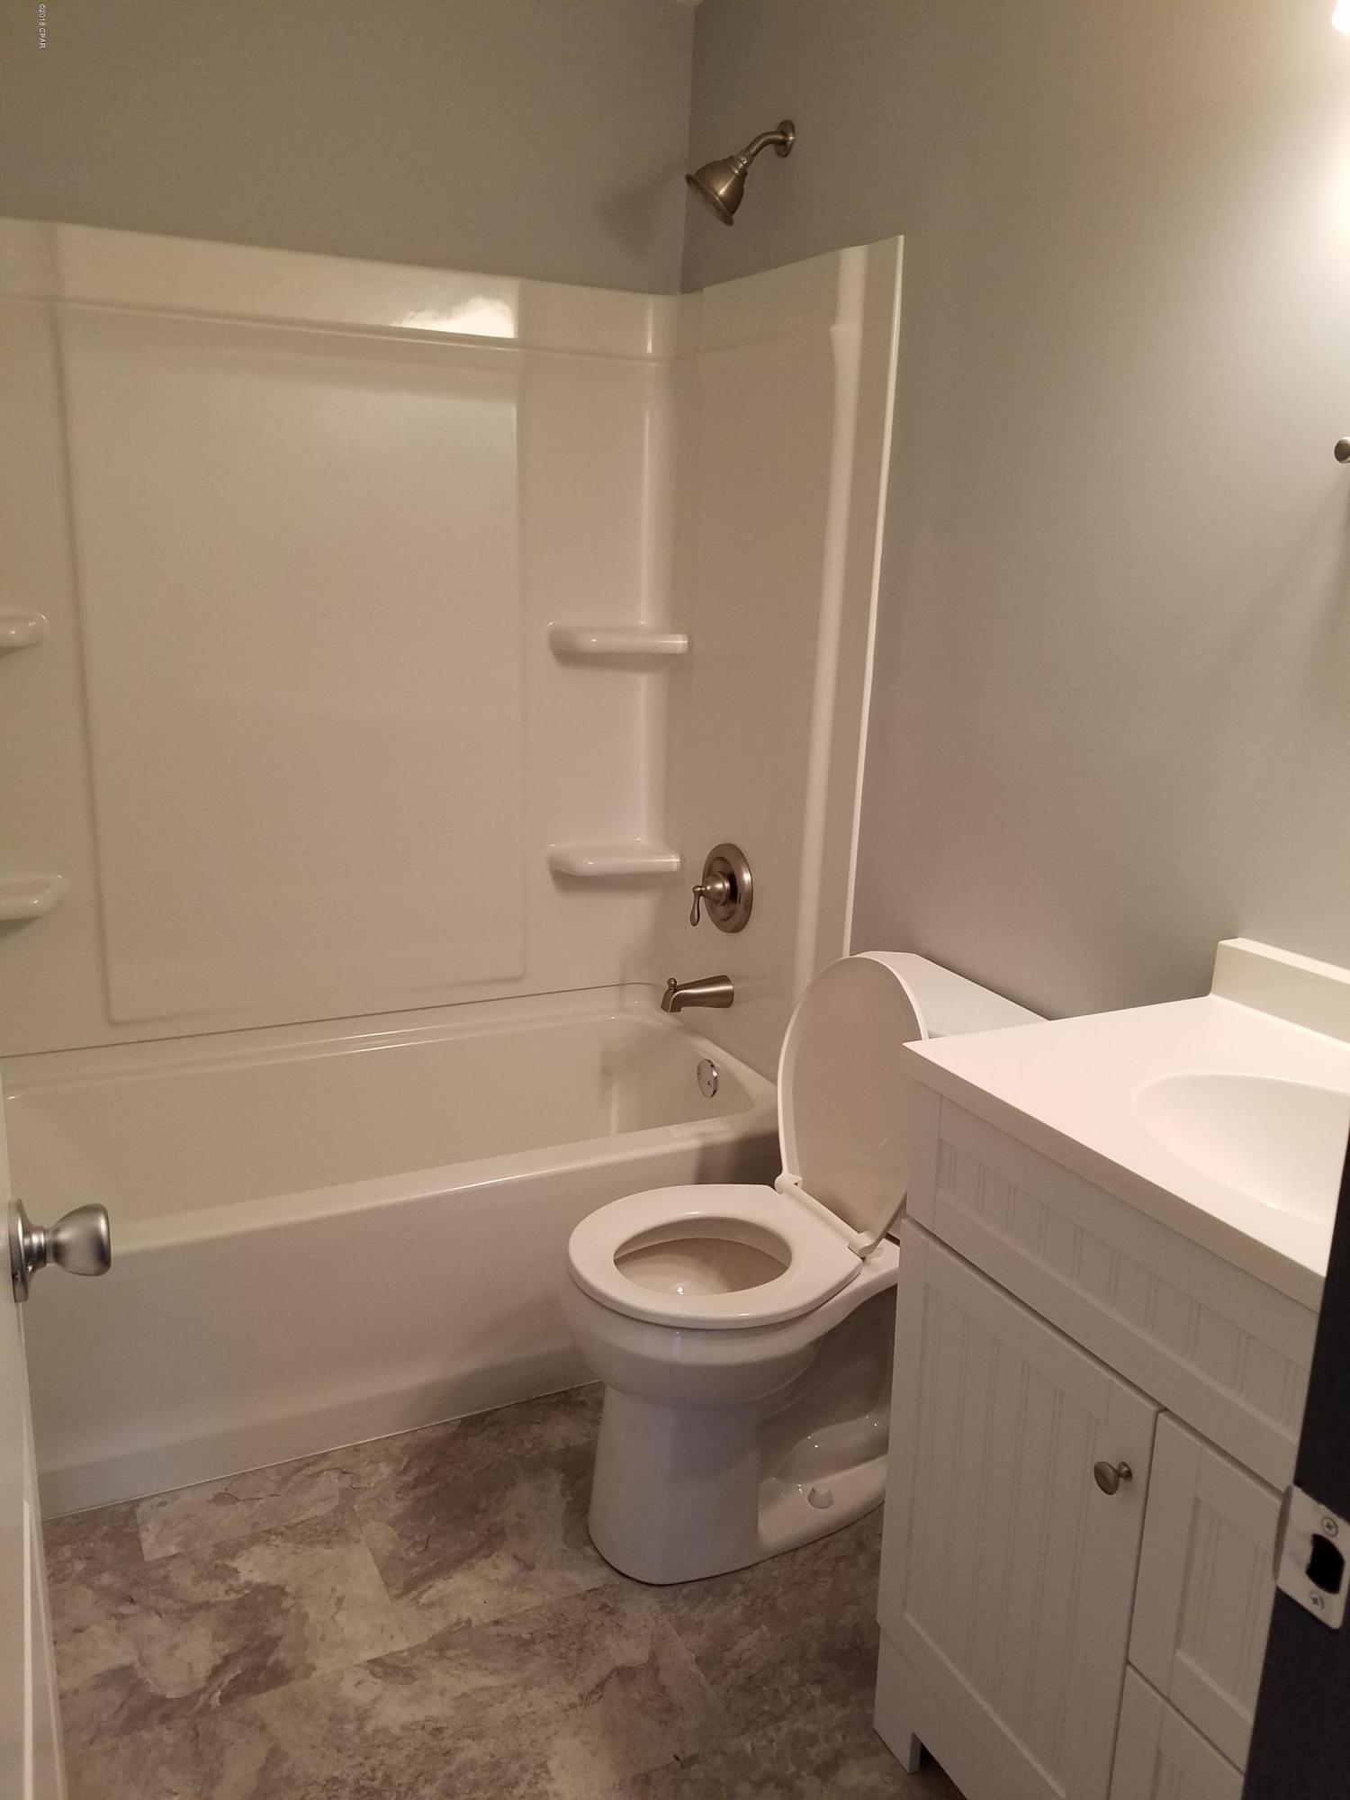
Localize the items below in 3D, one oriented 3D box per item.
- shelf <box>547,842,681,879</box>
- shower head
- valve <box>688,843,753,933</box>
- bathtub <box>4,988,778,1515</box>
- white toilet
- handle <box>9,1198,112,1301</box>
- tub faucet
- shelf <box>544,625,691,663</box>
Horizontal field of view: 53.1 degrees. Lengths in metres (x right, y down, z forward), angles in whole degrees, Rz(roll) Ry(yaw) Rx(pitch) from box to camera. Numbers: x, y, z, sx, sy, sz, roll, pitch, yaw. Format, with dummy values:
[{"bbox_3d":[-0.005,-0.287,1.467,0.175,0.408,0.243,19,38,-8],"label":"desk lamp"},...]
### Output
[{"bbox_3d":[-0.126,-0.088,2.889,0.266,0.053,0.125,-5,16,-26],"label":"shelf"},{"bbox_3d":[0.108,-1.270,2.353,0.197,0.181,0.105,-5,16,-26],"label":"shower head"},{"bbox_3d":[0.073,-0.016,2.731,0.093,0.180,0.180,-5,16,-26],"label":"valve"},{"bbox_3d":[-0.538,0.552,2.486,1.497,0.436,0.751,-5,16,-26],"label":"bathtub"},{"bbox_3d":[0.151,0.522,2.010,0.673,0.771,0.415,-5,16,-26],"label":"white toilet"},{"bbox_3d":[-0.391,0.222,0.862,0.062,0.065,0.065,-3,15,-19],"label":"handle"},{"bbox_3d":[0.042,0.190,2.771,0.150,0.083,0.067,-5,16,-26],"label":"tub faucet"},{"bbox_3d":[-0.112,-0.537,2.774,0.266,0.051,0.125,-5,16,-26],"label":"shelf"}]

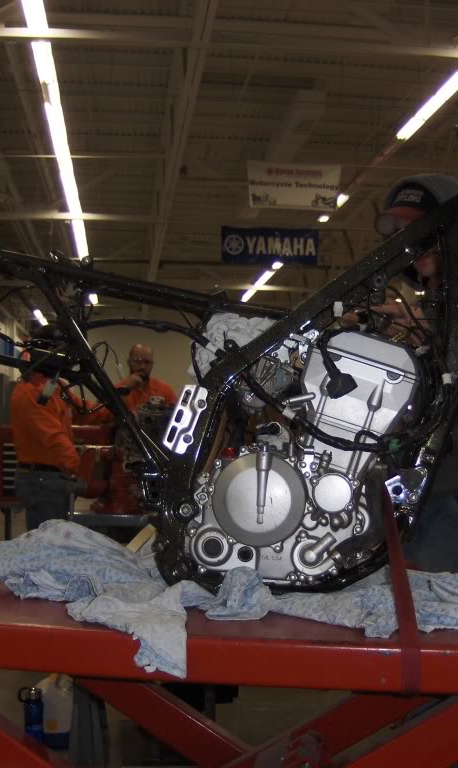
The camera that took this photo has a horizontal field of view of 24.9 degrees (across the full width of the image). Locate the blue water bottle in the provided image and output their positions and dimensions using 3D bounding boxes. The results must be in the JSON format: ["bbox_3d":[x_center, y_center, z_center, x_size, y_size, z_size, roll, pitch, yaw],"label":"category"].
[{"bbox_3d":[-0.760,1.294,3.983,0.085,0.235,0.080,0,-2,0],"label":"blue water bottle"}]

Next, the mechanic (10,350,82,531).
[{"bbox_3d":[-0.960,0.583,5.482,0.520,1.775,0.520,1,-2,-15],"label":"mechanic"}]

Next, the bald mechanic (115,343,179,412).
[{"bbox_3d":[-0.545,0.637,6.881,0.520,1.775,0.400,0,-2,8],"label":"bald mechanic"}]

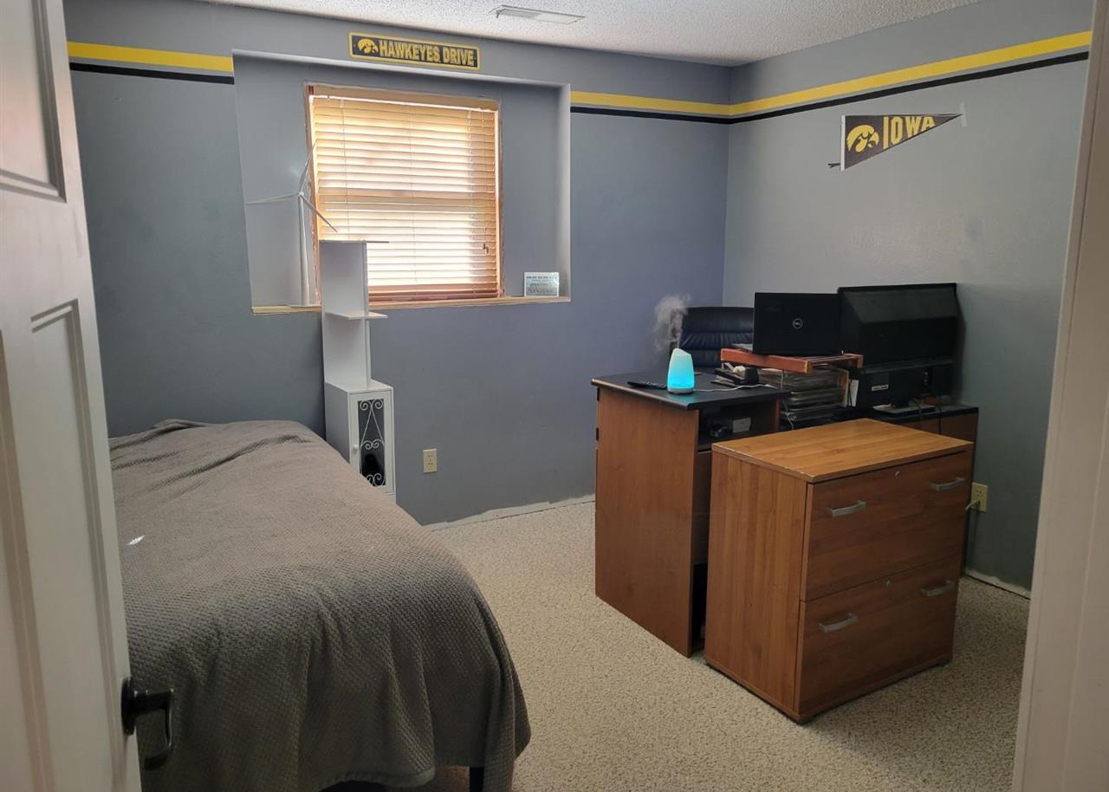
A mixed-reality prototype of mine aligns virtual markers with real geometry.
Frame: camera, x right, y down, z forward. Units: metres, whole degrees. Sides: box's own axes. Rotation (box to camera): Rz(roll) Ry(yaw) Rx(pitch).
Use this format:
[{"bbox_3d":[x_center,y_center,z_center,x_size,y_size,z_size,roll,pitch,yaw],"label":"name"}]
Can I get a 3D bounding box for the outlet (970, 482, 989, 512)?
[{"bbox_3d":[1.770,0.422,3.474,0.010,0.114,0.070,-6,12,-28],"label":"outlet"}]

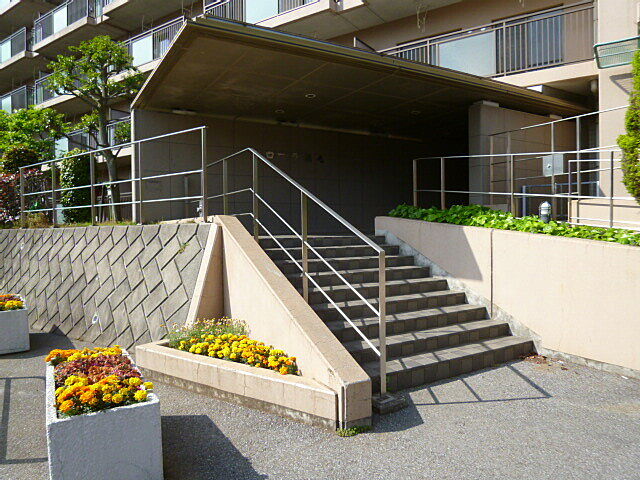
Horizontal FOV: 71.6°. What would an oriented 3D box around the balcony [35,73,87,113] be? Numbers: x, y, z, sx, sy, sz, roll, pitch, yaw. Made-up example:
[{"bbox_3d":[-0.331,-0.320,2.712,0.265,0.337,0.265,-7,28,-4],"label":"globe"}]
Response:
[{"bbox_3d":[-10.848,-6.588,19.549,4.750,1.360,1.150,0,2,35],"label":"balcony"}]

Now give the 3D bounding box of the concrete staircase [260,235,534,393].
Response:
[{"bbox_3d":[0.582,0.641,5.377,2.622,1.297,2.715,-1,2,-31],"label":"concrete staircase"}]

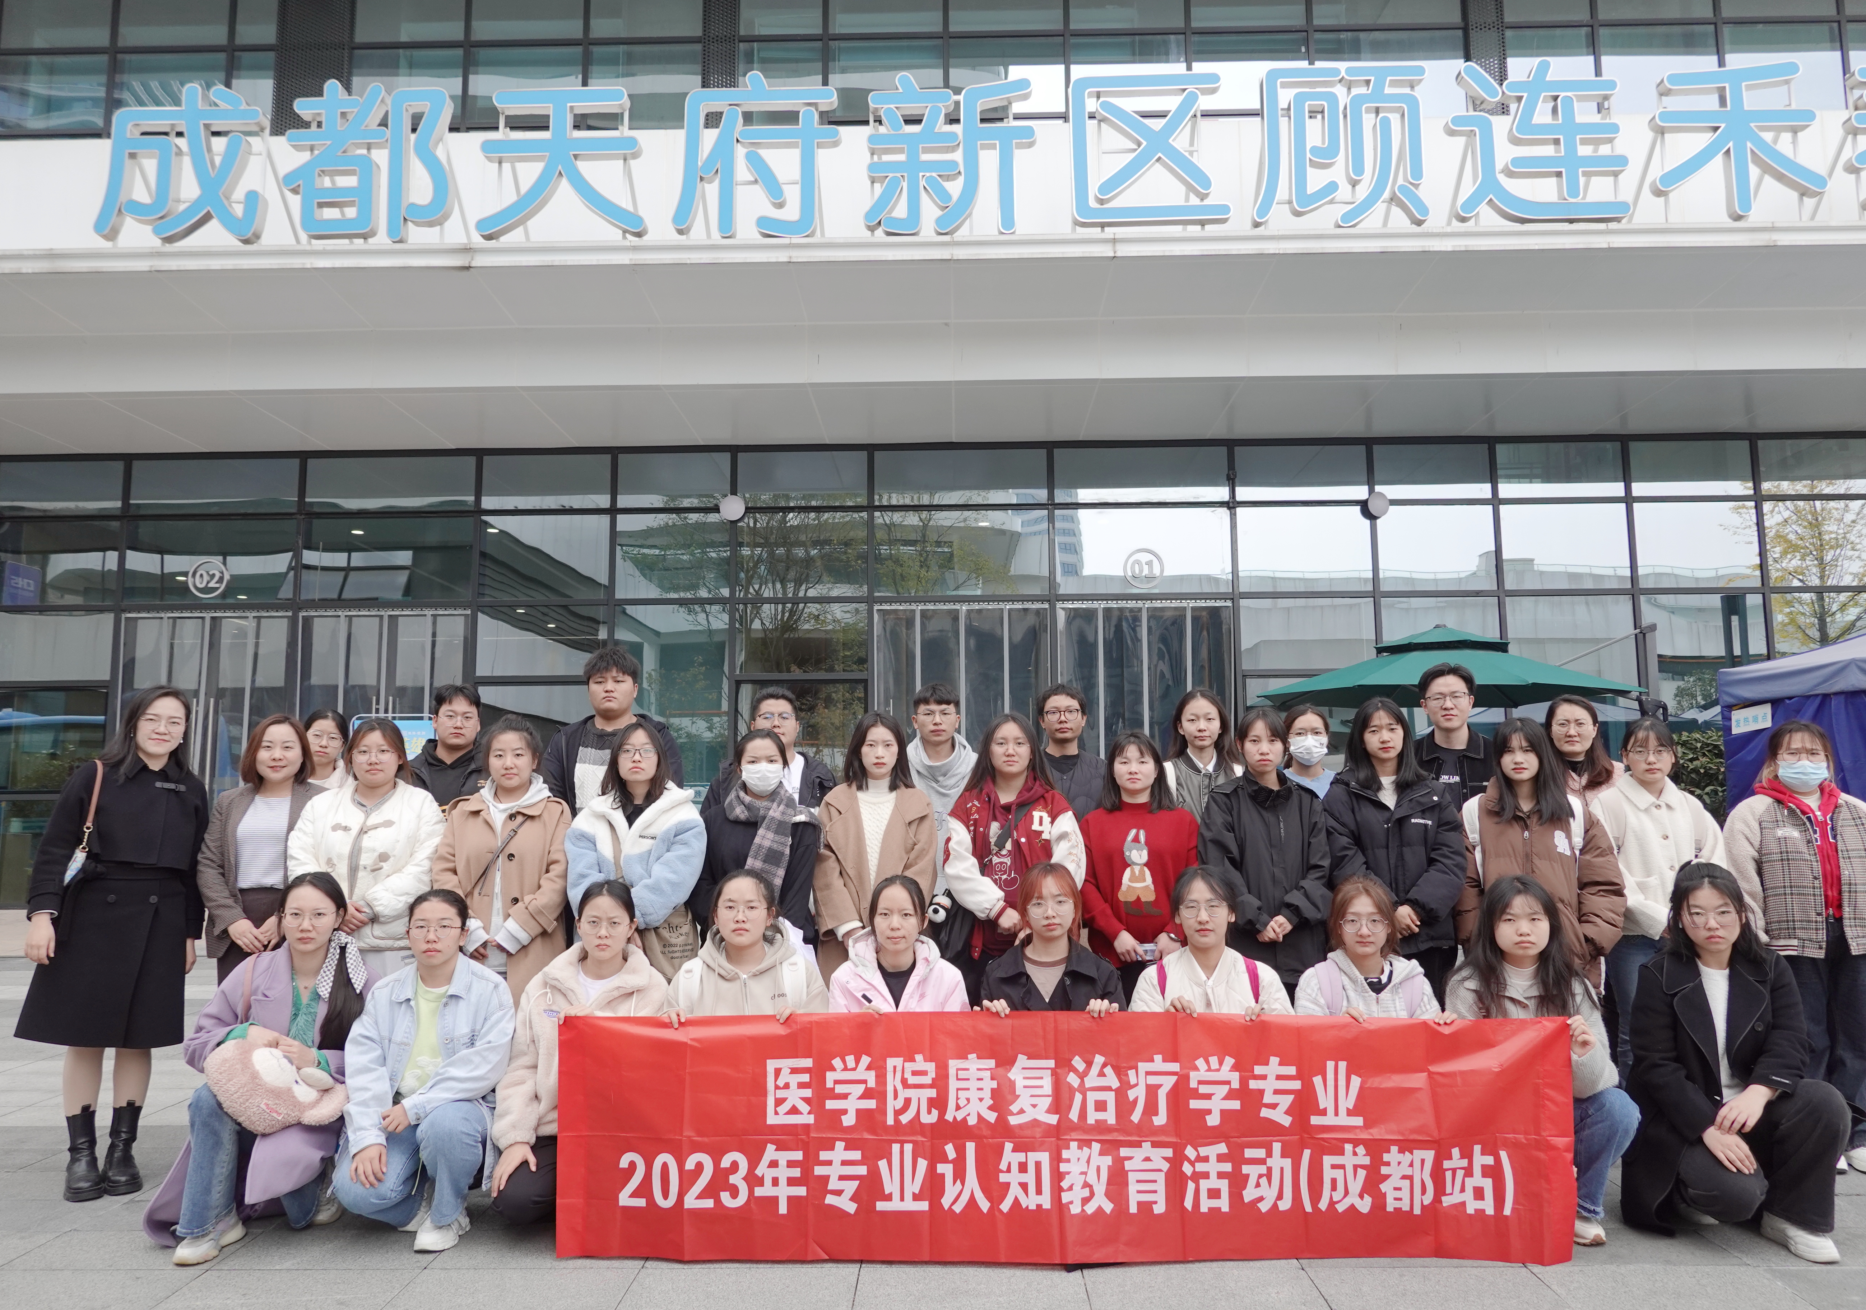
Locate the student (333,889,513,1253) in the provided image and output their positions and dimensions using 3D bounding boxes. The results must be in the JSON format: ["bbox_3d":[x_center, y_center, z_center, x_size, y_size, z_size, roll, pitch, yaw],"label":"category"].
[{"bbox_3d":[-1.565,1.228,4.046,0.540,1.016,0.600,1,-6,-9],"label":"student"}]

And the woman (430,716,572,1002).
[{"bbox_3d":[-1.569,1.014,4.742,0.520,1.585,0.350,1,-6,-10],"label":"woman"}]

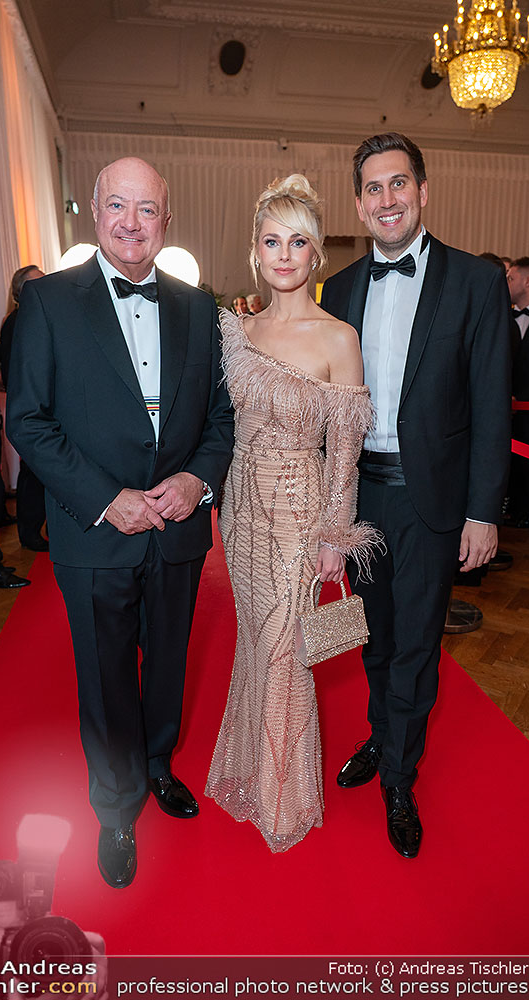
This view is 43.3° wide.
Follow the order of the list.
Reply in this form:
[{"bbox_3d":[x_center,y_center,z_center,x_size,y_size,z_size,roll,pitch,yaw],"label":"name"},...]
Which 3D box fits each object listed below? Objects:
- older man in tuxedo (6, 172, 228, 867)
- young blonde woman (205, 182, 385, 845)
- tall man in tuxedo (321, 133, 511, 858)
[{"bbox_3d":[-0.351,0.083,1.749,0.580,1.785,0.470,-5,16,-22],"label":"older man in tuxedo"},{"bbox_3d":[0.065,0.059,1.826,0.500,1.760,0.420,3,14,12],"label":"young blonde woman"},{"bbox_3d":[0.370,0.006,1.834,0.560,1.860,0.440,5,15,19],"label":"tall man in tuxedo"}]

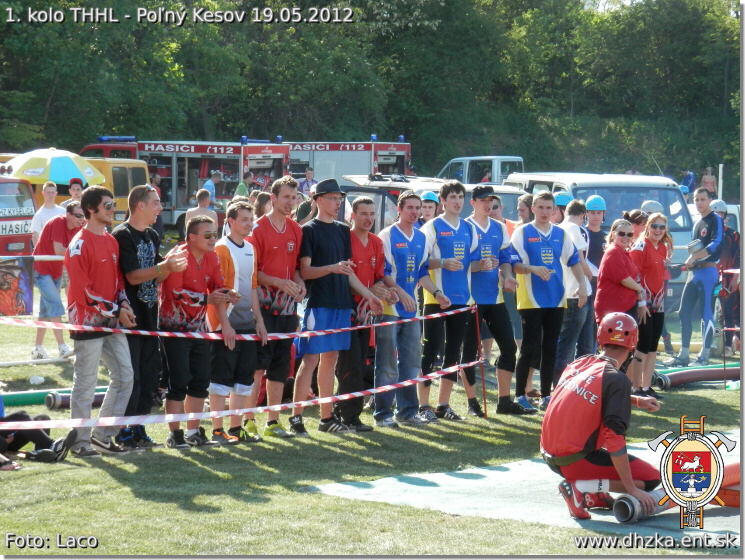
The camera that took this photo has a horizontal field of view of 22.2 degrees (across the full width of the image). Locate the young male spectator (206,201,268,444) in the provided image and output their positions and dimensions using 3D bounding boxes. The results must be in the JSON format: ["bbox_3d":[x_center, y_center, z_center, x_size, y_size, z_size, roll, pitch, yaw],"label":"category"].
[{"bbox_3d":[-0.959,0.299,13.571,0.480,1.715,0.380,-3,5,-44],"label":"young male spectator"}]

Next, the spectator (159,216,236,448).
[{"bbox_3d":[-1.200,0.357,13.000,0.500,1.580,0.460,-1,3,-43],"label":"spectator"}]

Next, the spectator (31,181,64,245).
[{"bbox_3d":[-3.461,-0.196,20.358,0.450,1.721,0.300,0,4,-8],"label":"spectator"}]

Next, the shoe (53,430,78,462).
[{"bbox_3d":[-2.036,1.096,12.550,0.120,0.280,0.105,27,1,31],"label":"shoe"}]

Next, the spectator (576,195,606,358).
[{"bbox_3d":[2.105,0.043,18.345,0.500,1.740,0.360,0,3,-3],"label":"spectator"}]

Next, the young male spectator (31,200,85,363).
[{"bbox_3d":[-3.193,0.010,19.400,0.620,1.600,0.500,2,3,37],"label":"young male spectator"}]

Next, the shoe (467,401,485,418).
[{"bbox_3d":[0.825,1.028,15.100,0.110,0.120,0.290,0,2,-19],"label":"shoe"}]

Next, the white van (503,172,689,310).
[{"bbox_3d":[3.540,-0.580,30.400,1.950,2.170,5.000,0,2,-7],"label":"white van"}]

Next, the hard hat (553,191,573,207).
[{"bbox_3d":[1.905,-0.817,19.000,0.260,0.155,0.210,-1,2,-28],"label":"hard hat"}]

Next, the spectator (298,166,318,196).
[{"bbox_3d":[-1.216,-1.248,36.046,0.520,1.780,0.360,0,3,-3],"label":"spectator"}]

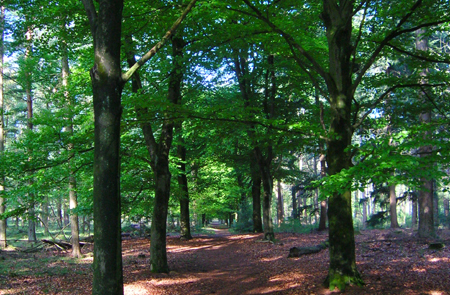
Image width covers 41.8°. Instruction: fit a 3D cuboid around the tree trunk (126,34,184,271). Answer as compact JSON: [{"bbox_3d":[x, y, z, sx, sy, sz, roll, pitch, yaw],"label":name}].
[{"bbox_3d":[-1.792,0.107,14.997,1.350,5.950,0.700,0,-6,-7],"label":"tree trunk"}]

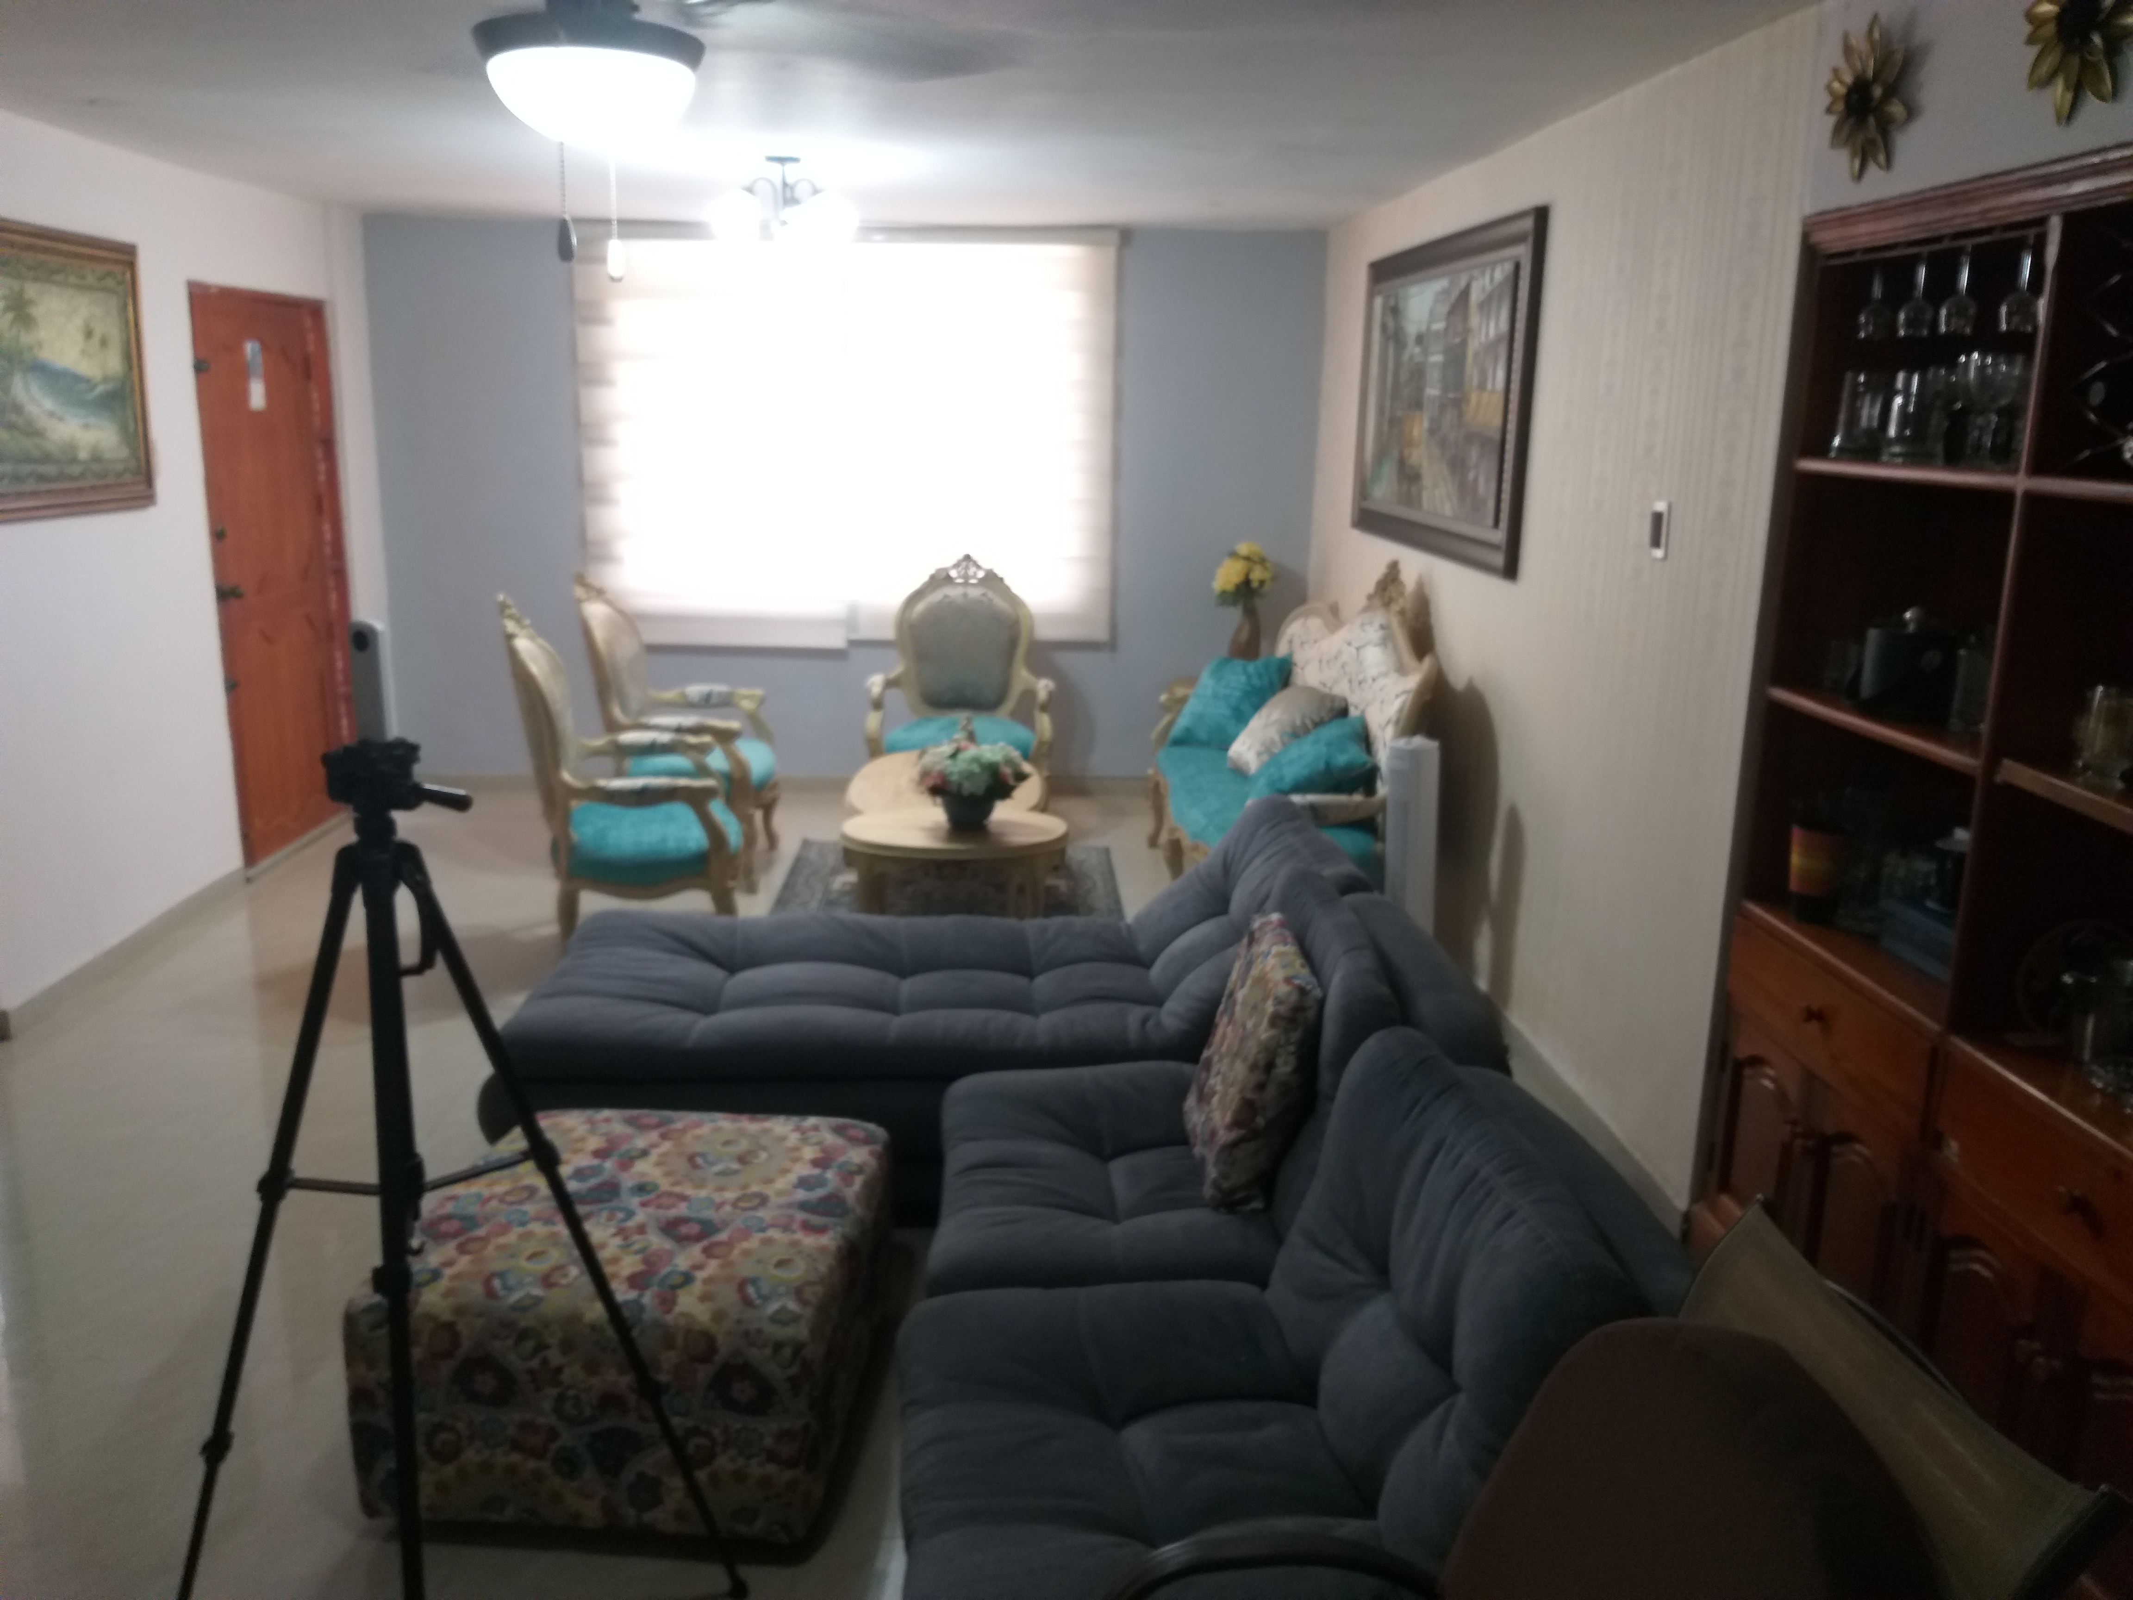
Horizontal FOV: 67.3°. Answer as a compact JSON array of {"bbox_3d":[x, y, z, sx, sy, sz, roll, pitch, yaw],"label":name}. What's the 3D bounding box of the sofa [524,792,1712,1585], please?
[{"bbox_3d":[-0.214,0.590,2.736,1.920,0.850,2.500,0,14,-3],"label":"sofa"}]

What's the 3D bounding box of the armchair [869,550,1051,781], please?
[{"bbox_3d":[-0.426,-0.405,6.419,0.720,1.090,0.670,0,14,-4],"label":"armchair"}]

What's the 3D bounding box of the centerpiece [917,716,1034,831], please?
[{"bbox_3d":[-0.256,-0.055,4.565,0.320,0.310,0.300,0,14,-3],"label":"centerpiece"}]

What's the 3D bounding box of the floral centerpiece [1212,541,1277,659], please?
[{"bbox_3d":[0.742,-0.793,6.698,0.250,0.560,0.240,0,14,-4],"label":"floral centerpiece"}]

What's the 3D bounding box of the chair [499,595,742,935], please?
[{"bbox_3d":[-1.367,-0.088,4.955,0.700,1.060,0.630,0,14,-3],"label":"chair"}]

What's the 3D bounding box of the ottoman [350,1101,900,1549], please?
[{"bbox_3d":[-0.672,0.841,2.606,0.670,0.410,0.660,1,14,1],"label":"ottoman"}]

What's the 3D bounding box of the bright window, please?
[{"bbox_3d":[-0.894,-1.472,6.679,2.190,1.690,0.090,0,14,-4],"label":"bright window"}]

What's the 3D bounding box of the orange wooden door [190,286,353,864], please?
[{"bbox_3d":[-2.903,-0.829,5.888,0.080,2.000,1.030,0,14,-3],"label":"orange wooden door"}]

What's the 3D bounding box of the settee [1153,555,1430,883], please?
[{"bbox_3d":[0.738,-0.222,5.540,0.790,1.200,1.920,0,14,-4],"label":"settee"}]

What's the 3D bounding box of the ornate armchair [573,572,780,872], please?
[{"bbox_3d":[-1.408,-0.262,5.776,0.670,1.090,0.720,0,14,-4],"label":"ornate armchair"}]

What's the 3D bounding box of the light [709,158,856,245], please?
[{"bbox_3d":[-0.842,-1.776,4.772,0.450,0.260,0.450,0,14,-3],"label":"light"}]

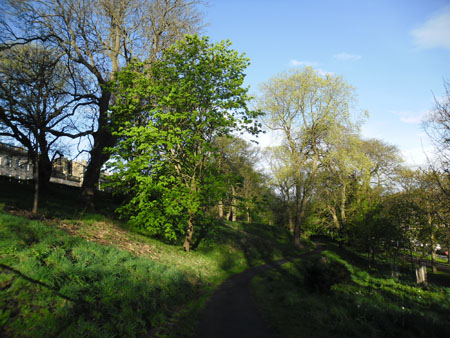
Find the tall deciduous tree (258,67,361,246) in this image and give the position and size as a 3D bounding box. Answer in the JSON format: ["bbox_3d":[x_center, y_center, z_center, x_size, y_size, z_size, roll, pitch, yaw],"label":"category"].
[{"bbox_3d":[7.340,-1.090,30.500,8.800,15.700,8.300,0,-5,0],"label":"tall deciduous tree"}]

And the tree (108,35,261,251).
[{"bbox_3d":[-2.080,-1.360,18.000,7.600,11.100,7.000,0,-5,0],"label":"tree"}]

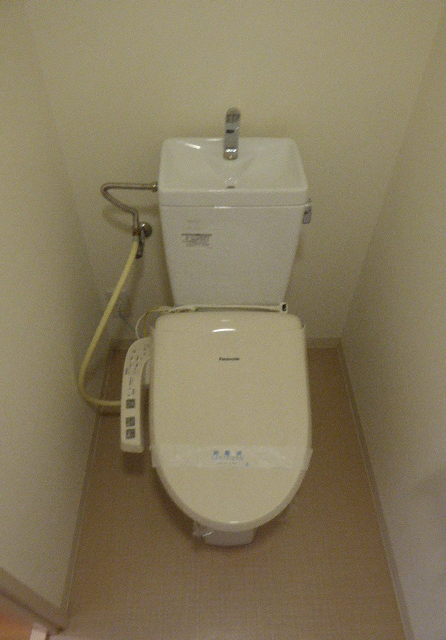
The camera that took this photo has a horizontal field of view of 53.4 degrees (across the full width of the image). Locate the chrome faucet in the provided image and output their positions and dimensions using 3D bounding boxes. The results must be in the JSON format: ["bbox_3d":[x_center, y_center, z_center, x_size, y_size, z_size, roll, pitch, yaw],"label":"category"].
[{"bbox_3d":[0.019,-0.428,1.037,0.034,0.128,0.080,0,48,-1],"label":"chrome faucet"}]

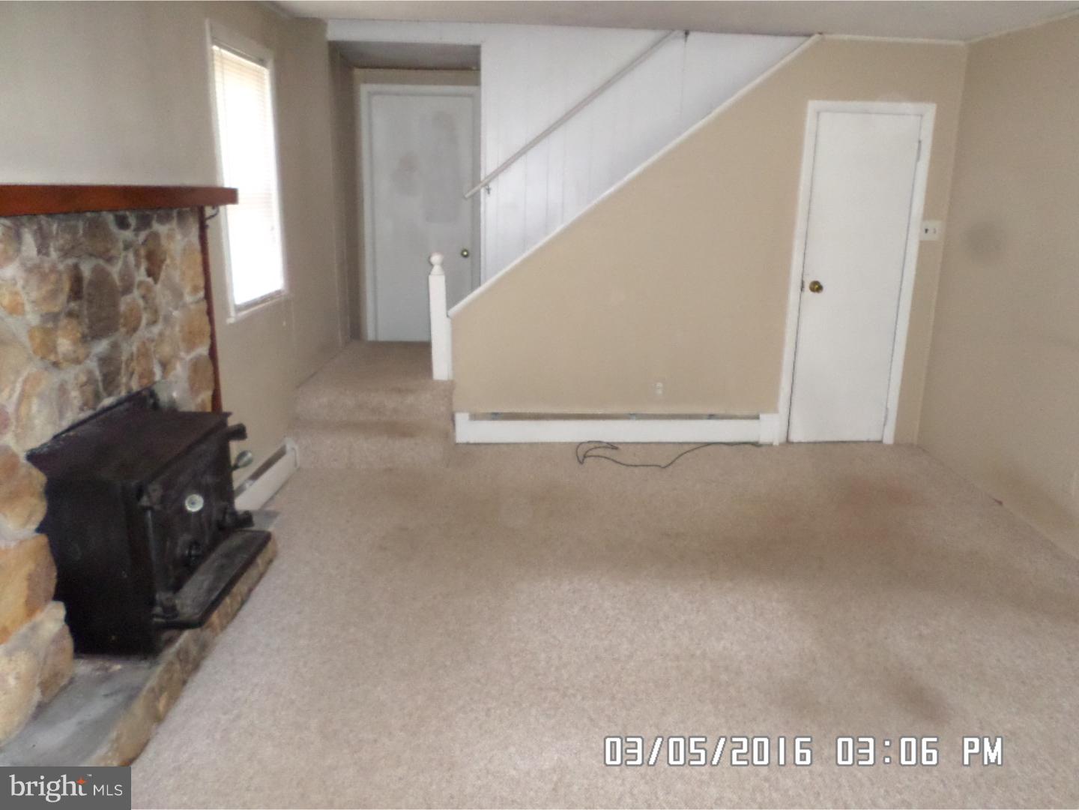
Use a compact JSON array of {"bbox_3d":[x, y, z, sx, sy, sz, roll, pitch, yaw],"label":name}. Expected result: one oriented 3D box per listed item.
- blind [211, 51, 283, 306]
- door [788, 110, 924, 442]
[{"bbox_3d":[-1.470,-1.146,4.006,0.040,1.175,0.825,0,15,-2],"label":"blind"},{"bbox_3d":[1.939,-0.740,4.850,0.627,2.015,0.050,0,14,-2],"label":"door"}]

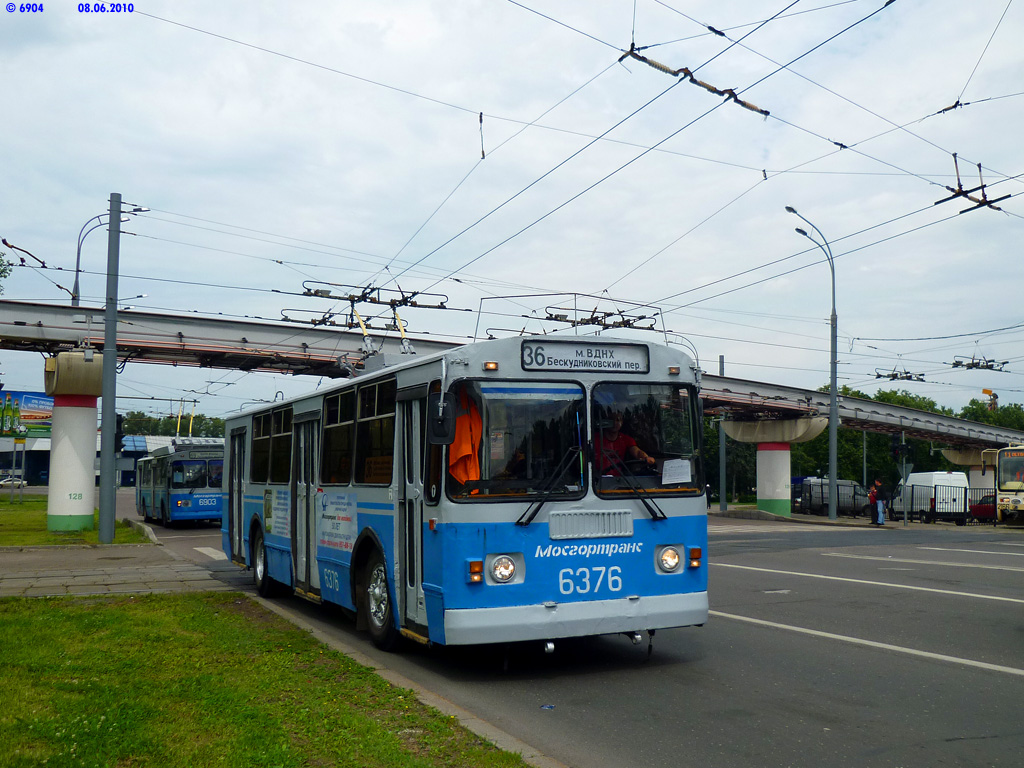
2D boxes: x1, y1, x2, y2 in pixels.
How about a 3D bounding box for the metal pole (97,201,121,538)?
[{"bbox_3d":[-10.617,-0.506,24.300,0.330,9.320,0.330,3,-7,-32],"label":"metal pole"}]

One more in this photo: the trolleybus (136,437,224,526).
[{"bbox_3d":[-13.777,4.196,38.726,2.500,3.200,11.900,3,-7,-27],"label":"trolleybus"}]

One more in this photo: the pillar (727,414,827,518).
[{"bbox_3d":[12.998,4.188,45.752,1.500,4.850,5.000,4,-7,-32],"label":"pillar"}]

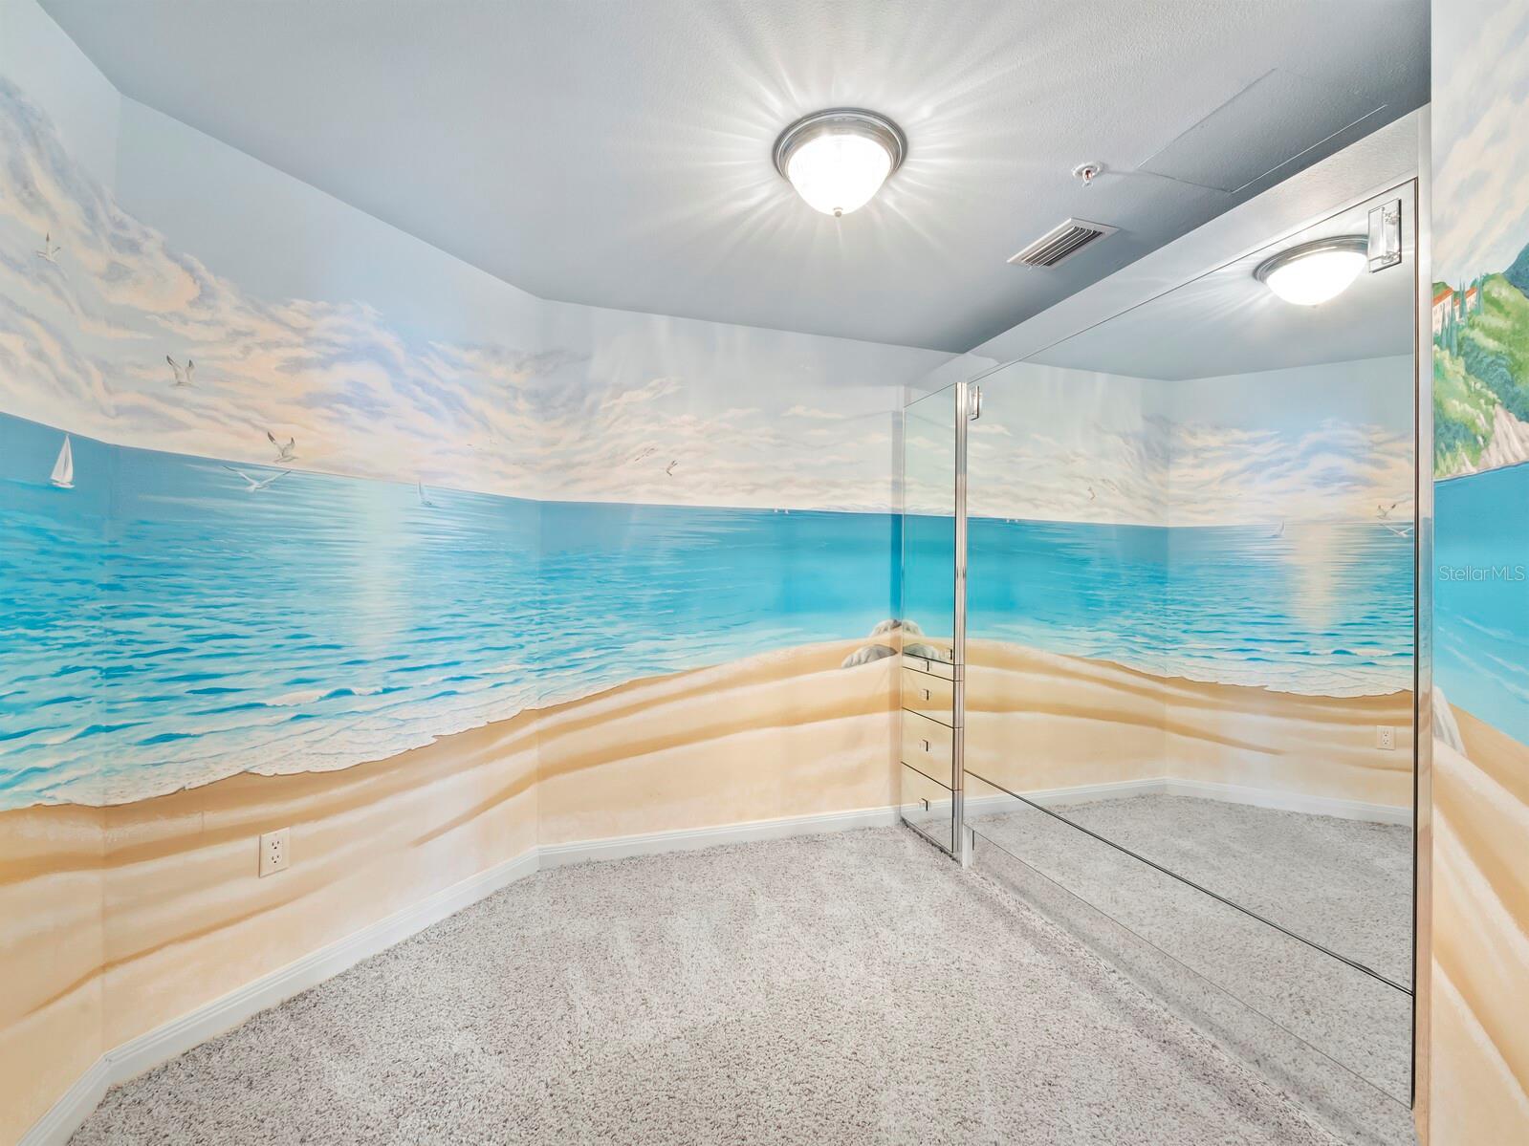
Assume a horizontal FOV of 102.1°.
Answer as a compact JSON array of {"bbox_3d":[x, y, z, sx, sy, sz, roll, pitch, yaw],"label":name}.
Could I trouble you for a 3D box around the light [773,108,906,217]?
[{"bbox_3d":[0.197,-1.031,1.647,0.355,0.164,0.355,1,0,0],"label":"light"}]

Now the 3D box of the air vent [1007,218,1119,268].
[{"bbox_3d":[0.995,-1.093,2.074,0.191,0.020,0.286,1,0,-18],"label":"air vent"}]

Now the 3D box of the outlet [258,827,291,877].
[{"bbox_3d":[-1.347,0.771,1.704,0.010,0.115,0.071,0,0,28],"label":"outlet"}]

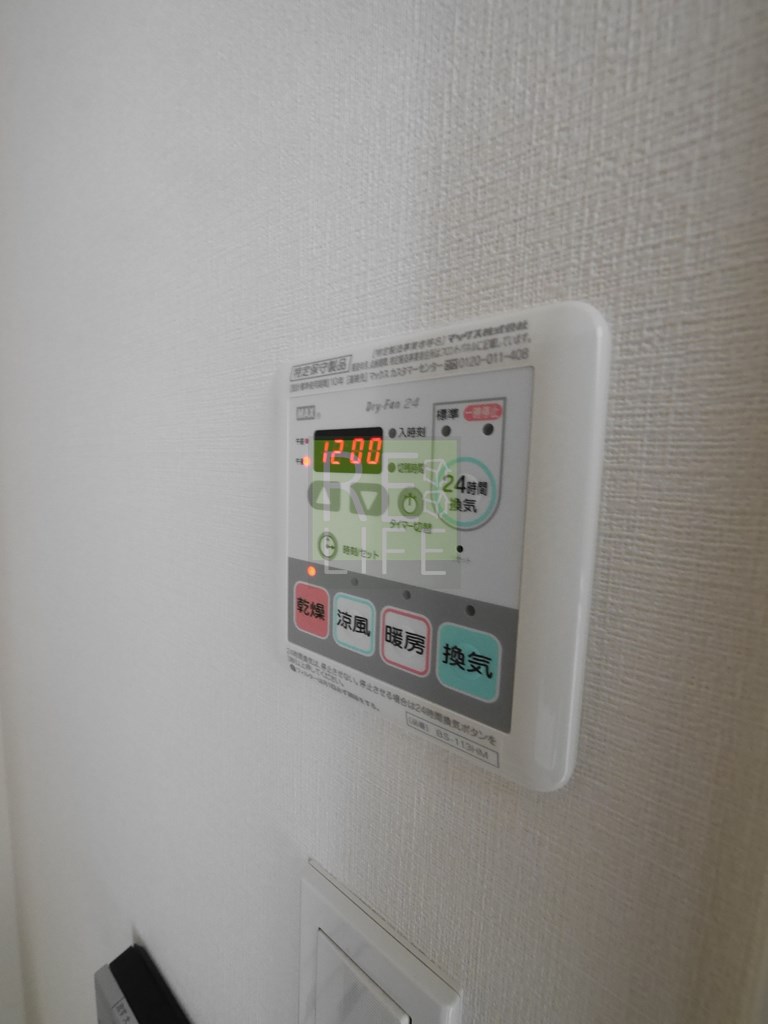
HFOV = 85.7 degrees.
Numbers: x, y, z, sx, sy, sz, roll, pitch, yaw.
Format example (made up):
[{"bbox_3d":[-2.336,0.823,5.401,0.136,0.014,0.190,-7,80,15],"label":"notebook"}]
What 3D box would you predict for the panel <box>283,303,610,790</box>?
[{"bbox_3d":[0.002,0.008,0.130,0.116,0.120,0.009,6,7,37],"label":"panel"}]

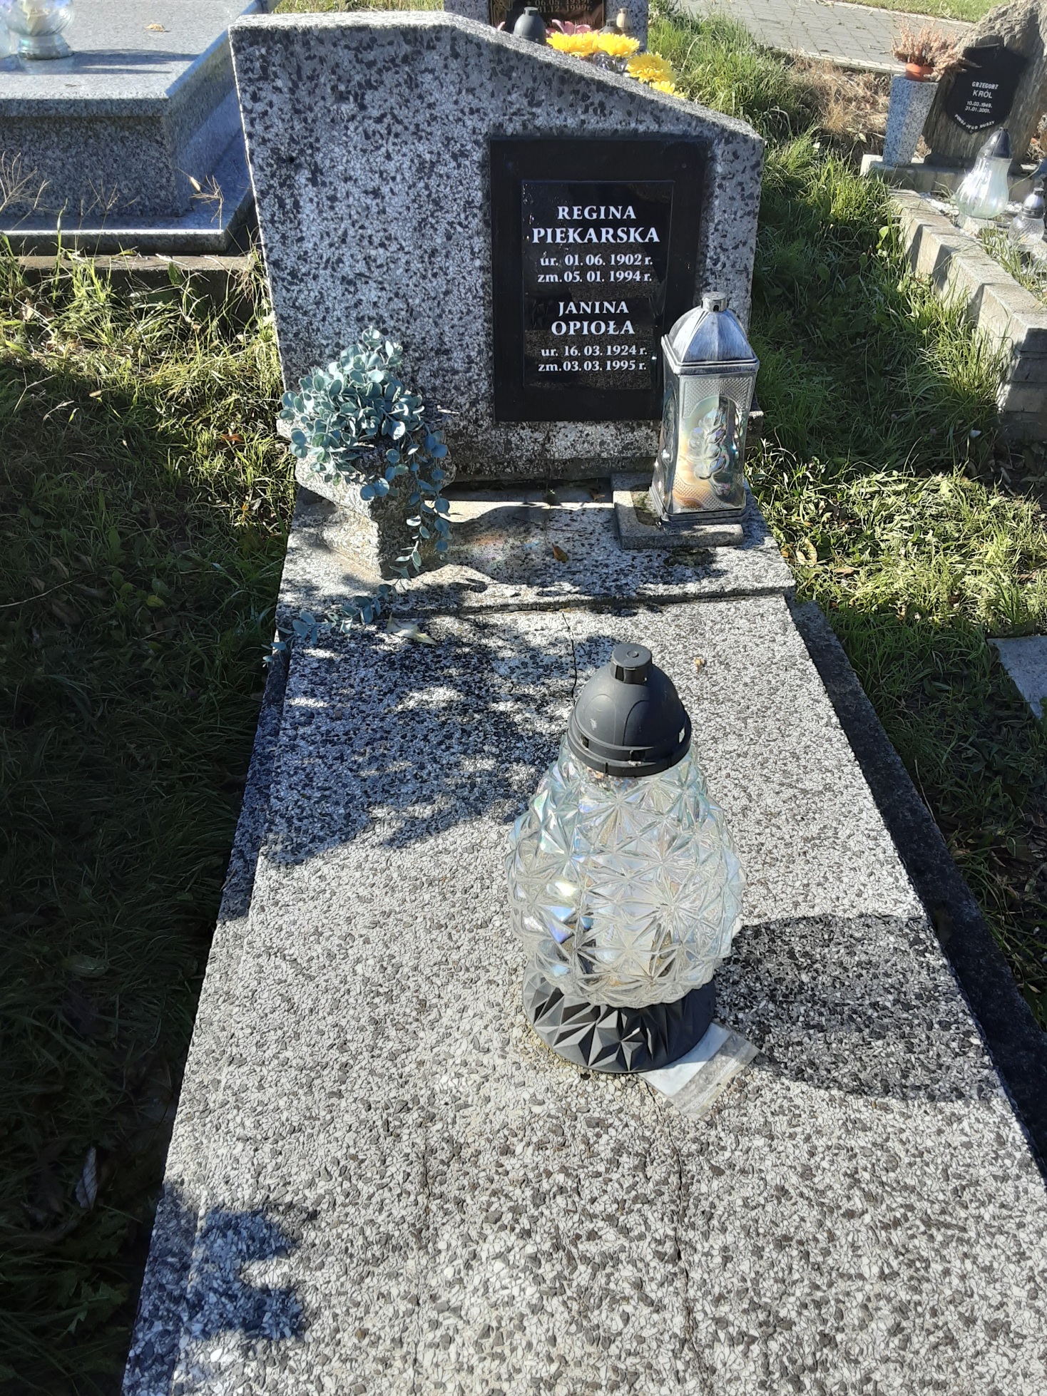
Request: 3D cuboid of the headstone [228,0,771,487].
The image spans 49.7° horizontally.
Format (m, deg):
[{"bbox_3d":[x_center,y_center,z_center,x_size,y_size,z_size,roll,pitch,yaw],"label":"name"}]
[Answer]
[{"bbox_3d":[-0.022,-0.674,1.753,0.728,0.660,0.137,-2,36,-2],"label":"headstone"}]

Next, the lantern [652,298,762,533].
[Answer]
[{"bbox_3d":[0.275,-0.443,1.688,0.133,0.318,0.131,-7,37,-9],"label":"lantern"}]

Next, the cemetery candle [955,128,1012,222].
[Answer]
[{"bbox_3d":[1.467,-1.658,3.565,0.156,0.256,0.156,-2,36,-2],"label":"cemetery candle"}]

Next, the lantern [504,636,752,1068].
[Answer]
[{"bbox_3d":[0.079,0.119,0.949,0.202,0.384,0.202,-2,36,-2],"label":"lantern"}]

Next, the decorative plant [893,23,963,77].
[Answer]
[{"bbox_3d":[1.335,-2.145,3.779,0.254,0.186,0.234,-2,36,-2],"label":"decorative plant"}]

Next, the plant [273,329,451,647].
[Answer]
[{"bbox_3d":[-0.221,-0.319,1.544,0.254,0.361,0.303,-2,36,-2],"label":"plant"}]

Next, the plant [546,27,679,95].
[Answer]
[{"bbox_3d":[0.242,-1.706,3.127,0.371,0.264,0.274,-2,36,-2],"label":"plant"}]

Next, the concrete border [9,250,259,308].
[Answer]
[{"bbox_3d":[-1.216,-1.284,3.509,0.860,0.127,0.147,-2,36,-2],"label":"concrete border"}]

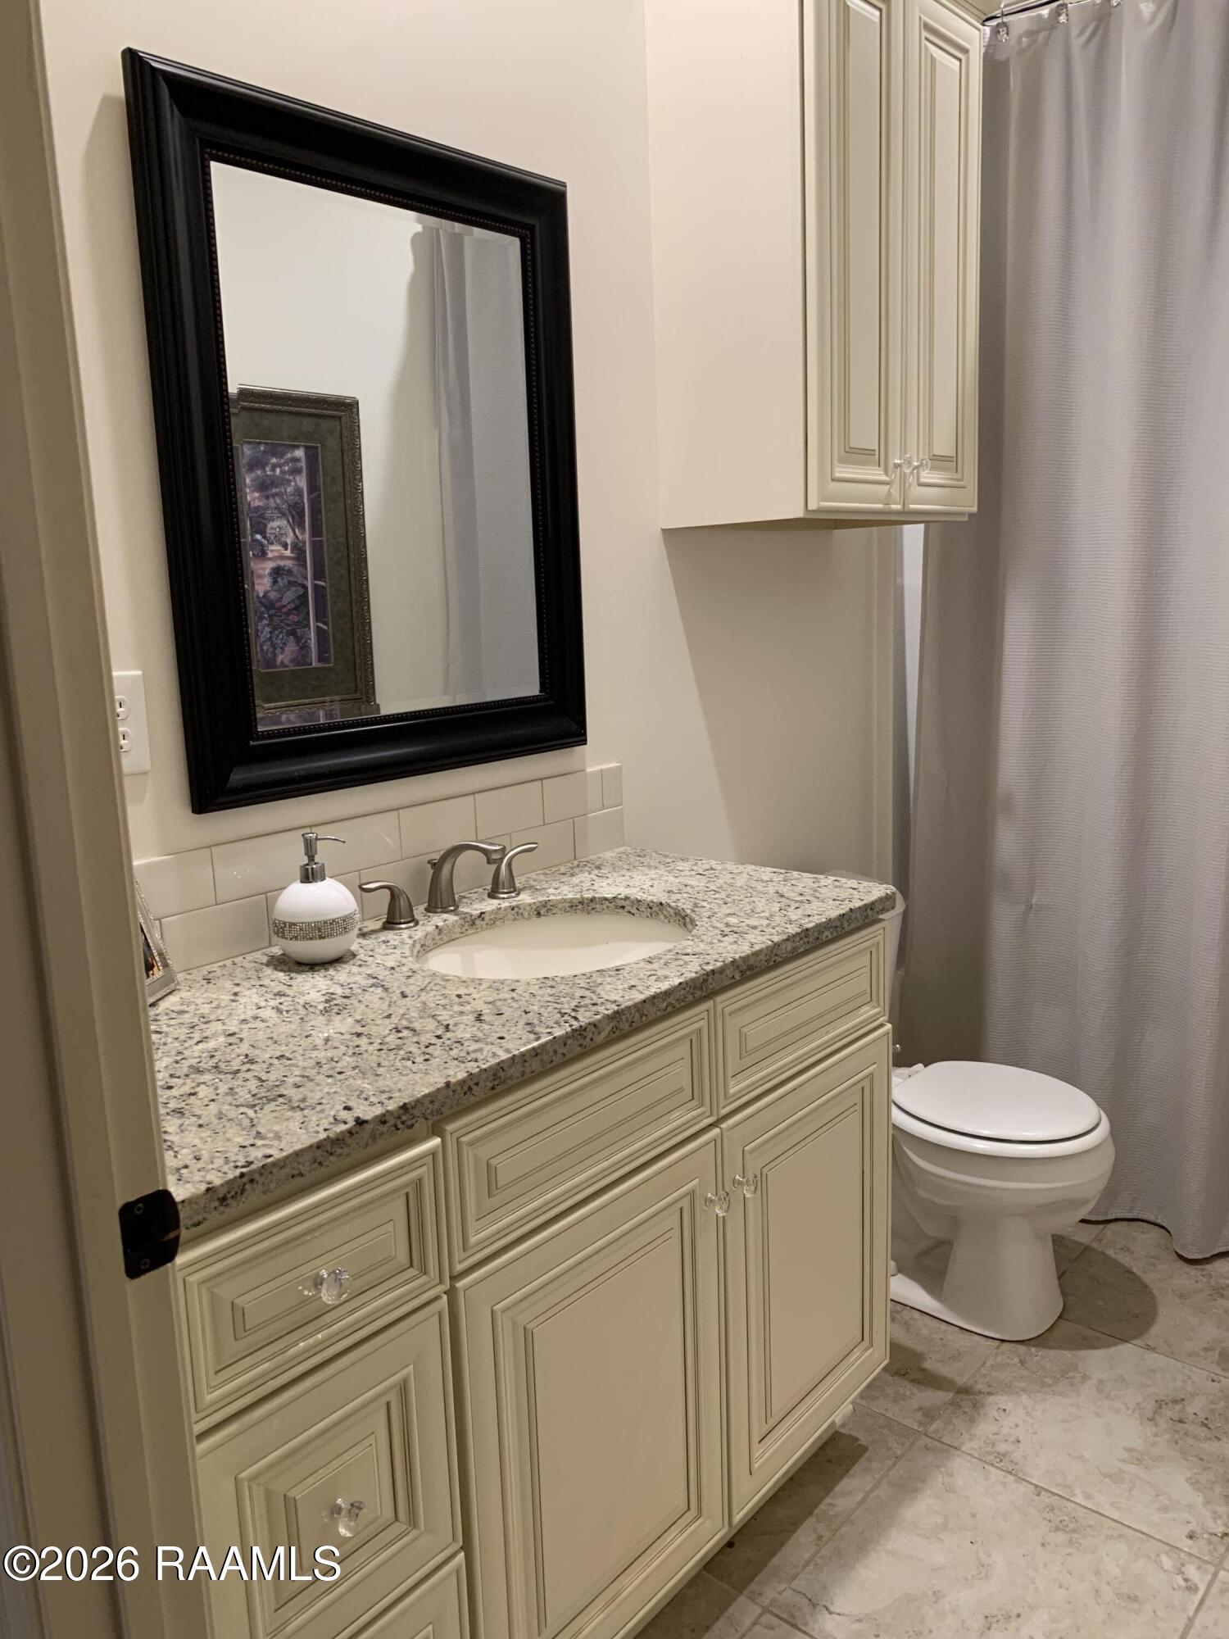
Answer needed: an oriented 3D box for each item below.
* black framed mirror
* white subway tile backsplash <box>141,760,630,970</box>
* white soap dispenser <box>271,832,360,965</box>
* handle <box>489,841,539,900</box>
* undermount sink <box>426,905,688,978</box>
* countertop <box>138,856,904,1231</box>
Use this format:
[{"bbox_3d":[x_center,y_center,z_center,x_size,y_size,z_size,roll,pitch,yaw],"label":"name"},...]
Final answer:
[{"bbox_3d":[-0.304,-0.502,1.754,0.036,0.882,0.730,7,14,40],"label":"black framed mirror"},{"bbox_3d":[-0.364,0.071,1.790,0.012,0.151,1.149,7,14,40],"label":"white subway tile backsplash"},{"bbox_3d":[-0.390,0.100,1.599,0.114,0.167,0.112,-1,11,3],"label":"white soap dispenser"},{"bbox_3d":[-0.159,0.077,1.926,0.052,0.072,0.101,7,14,40],"label":"handle"},{"bbox_3d":[-0.080,0.254,1.714,0.365,0.155,0.435,7,14,40],"label":"undermount sink"},{"bbox_3d":[-0.179,0.194,1.593,0.568,0.031,1.245,7,14,40],"label":"countertop"}]

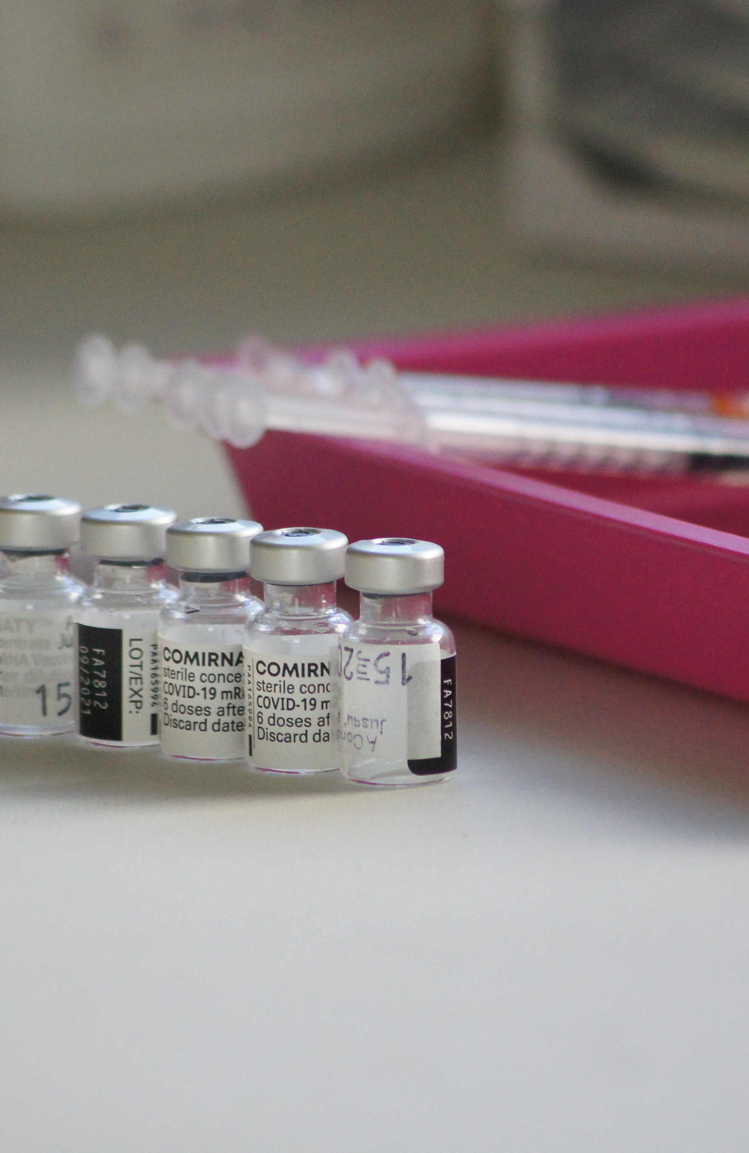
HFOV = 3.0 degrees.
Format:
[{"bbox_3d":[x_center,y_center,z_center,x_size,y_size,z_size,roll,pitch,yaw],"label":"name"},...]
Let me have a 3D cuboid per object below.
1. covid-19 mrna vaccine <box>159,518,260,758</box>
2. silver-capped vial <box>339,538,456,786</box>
[{"bbox_3d":[-0.022,0.008,2.021,0.016,0.032,0.016,-1,11,0],"label":"covid-19 mrna vaccine"},{"bbox_3d":[0.003,0.012,2.001,0.016,0.032,0.016,-1,11,0],"label":"silver-capped vial"}]

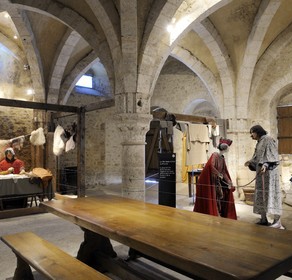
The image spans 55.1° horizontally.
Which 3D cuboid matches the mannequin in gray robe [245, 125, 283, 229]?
[{"bbox_3d":[2.040,0.643,4.857,0.560,1.740,0.520,-1,-2,15],"label":"mannequin in gray robe"}]

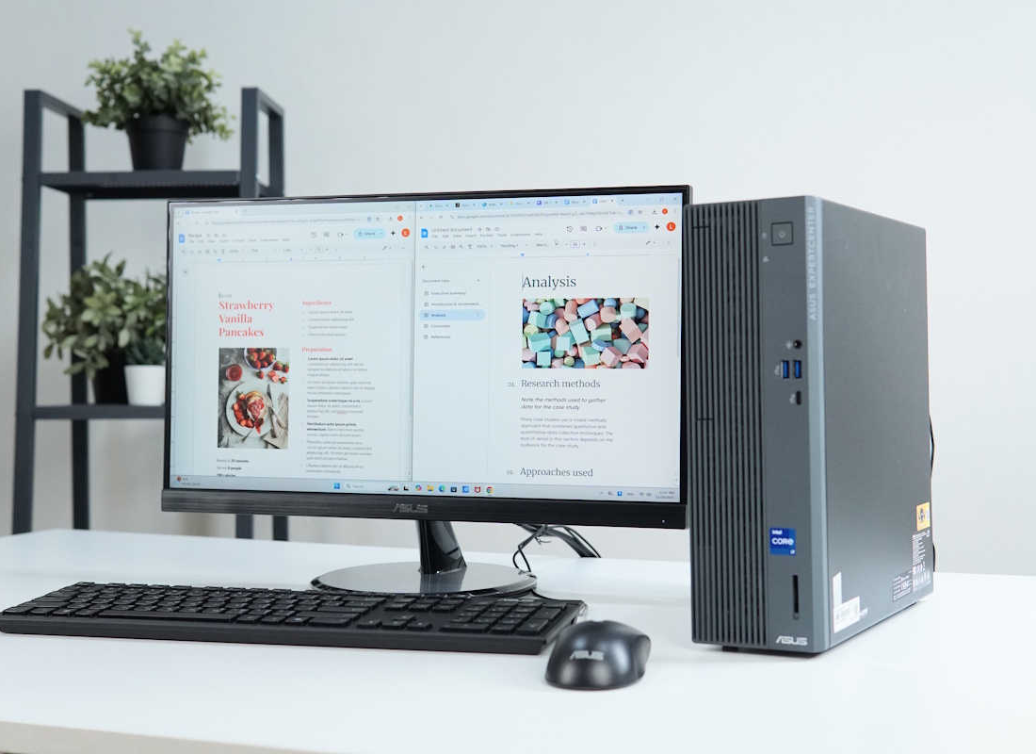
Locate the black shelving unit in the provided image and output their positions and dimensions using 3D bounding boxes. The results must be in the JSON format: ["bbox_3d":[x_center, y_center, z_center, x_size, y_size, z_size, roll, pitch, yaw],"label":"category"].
[{"bbox_3d":[-0.564,0.300,2.200,0.352,1.480,0.350,-1,0,2],"label":"black shelving unit"}]

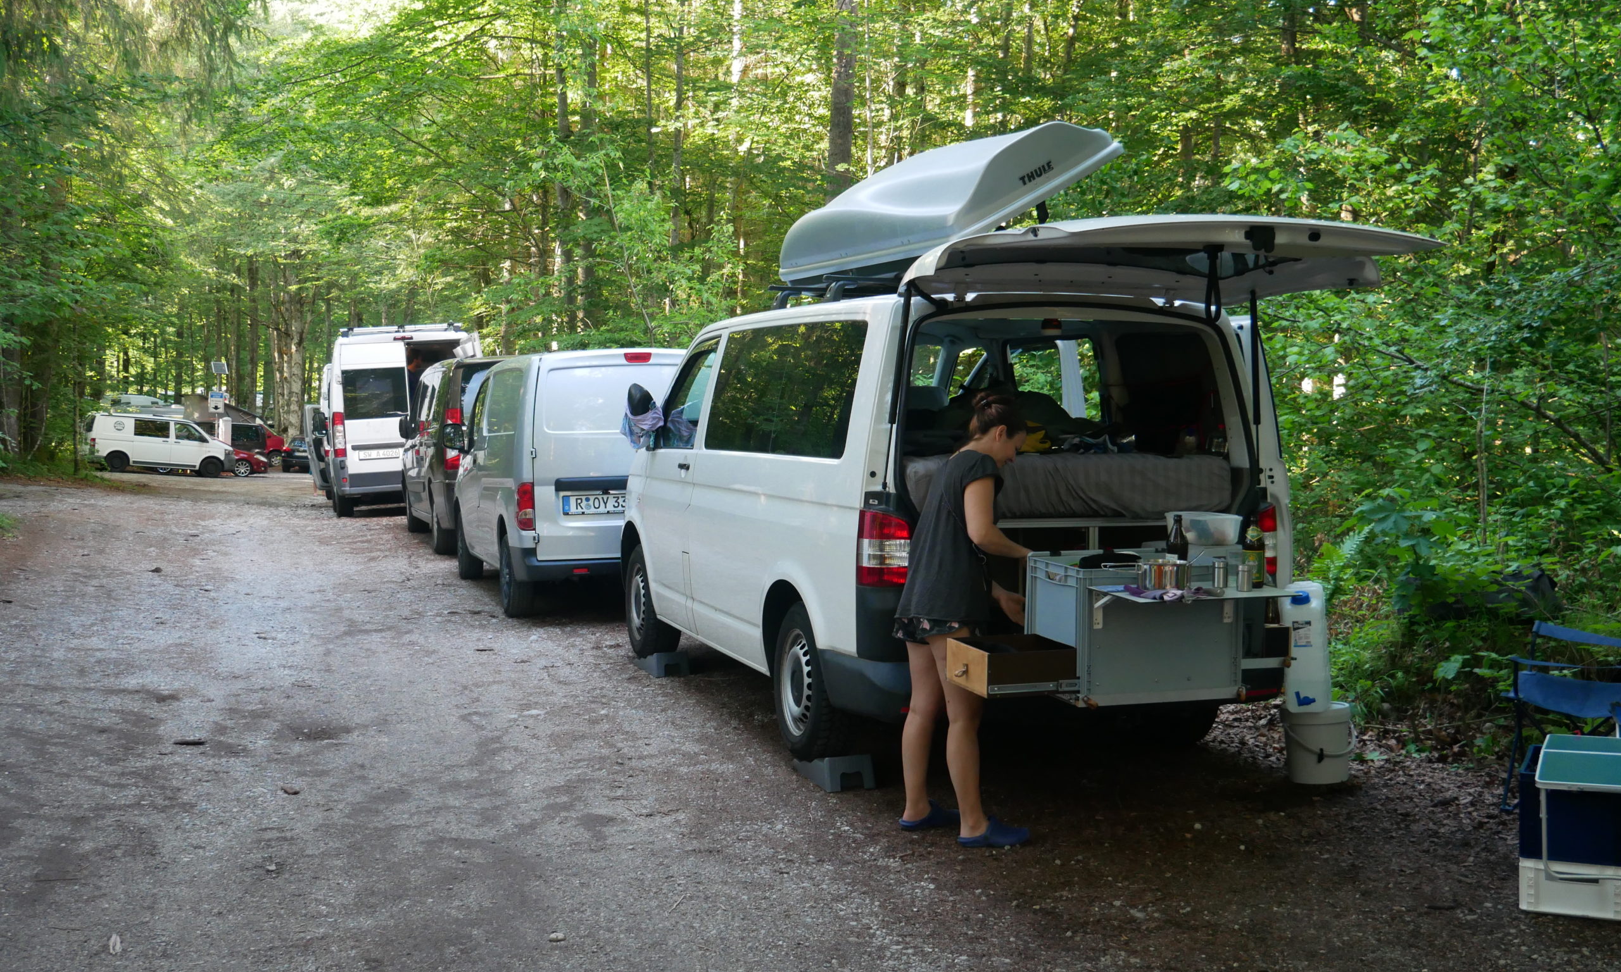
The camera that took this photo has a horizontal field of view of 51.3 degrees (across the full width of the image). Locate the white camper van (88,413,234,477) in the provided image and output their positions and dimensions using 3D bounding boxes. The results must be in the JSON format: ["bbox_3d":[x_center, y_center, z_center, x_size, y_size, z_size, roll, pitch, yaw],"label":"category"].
[{"bbox_3d":[-22.556,-1.359,58.387,4.890,1.980,1.920,3,1,-29],"label":"white camper van"}]

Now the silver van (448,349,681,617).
[{"bbox_3d":[-1.799,-0.095,13.423,1.740,1.860,4.420,-2,3,-18],"label":"silver van"}]

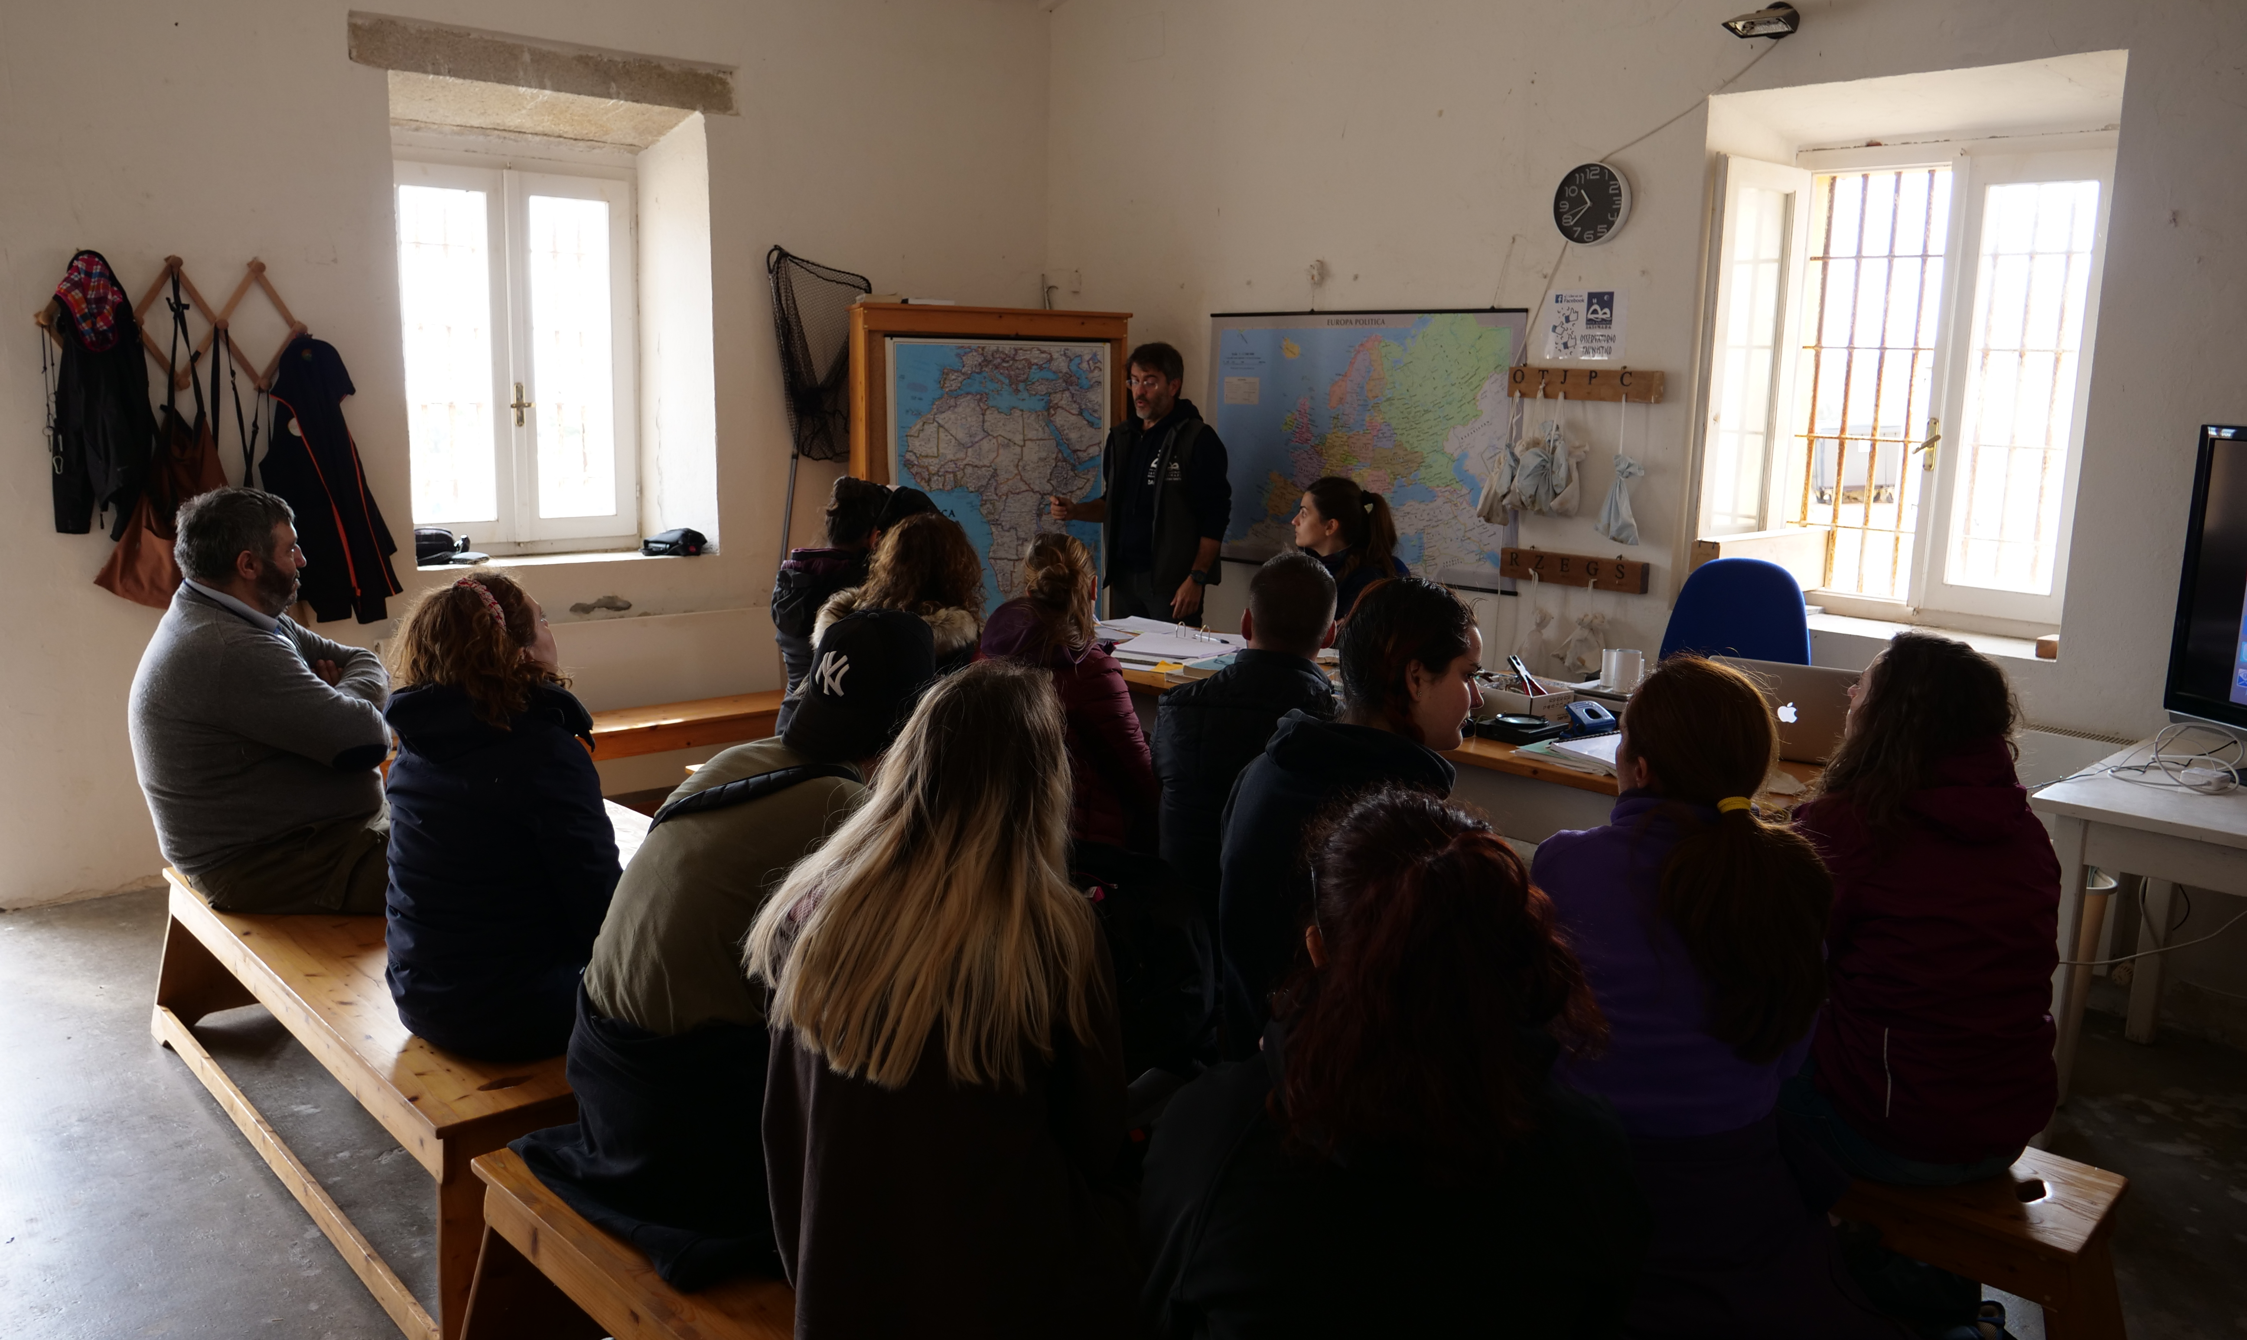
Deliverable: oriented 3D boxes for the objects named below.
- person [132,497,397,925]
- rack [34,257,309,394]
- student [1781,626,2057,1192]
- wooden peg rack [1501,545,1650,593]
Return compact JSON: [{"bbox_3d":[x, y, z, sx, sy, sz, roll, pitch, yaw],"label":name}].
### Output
[{"bbox_3d":[-1.886,0.272,3.677,0.750,1.380,0.560,-5,12,-31],"label":"person"},{"bbox_3d":[-2.933,-1.080,4.840,0.720,0.400,0.080,-7,13,-37],"label":"rack"},{"bbox_3d":[1.238,0.567,2.681,0.470,1.290,0.700,2,10,4],"label":"student"},{"bbox_3d":[1.460,-0.321,5.074,0.530,0.098,0.044,11,14,43],"label":"wooden peg rack"}]

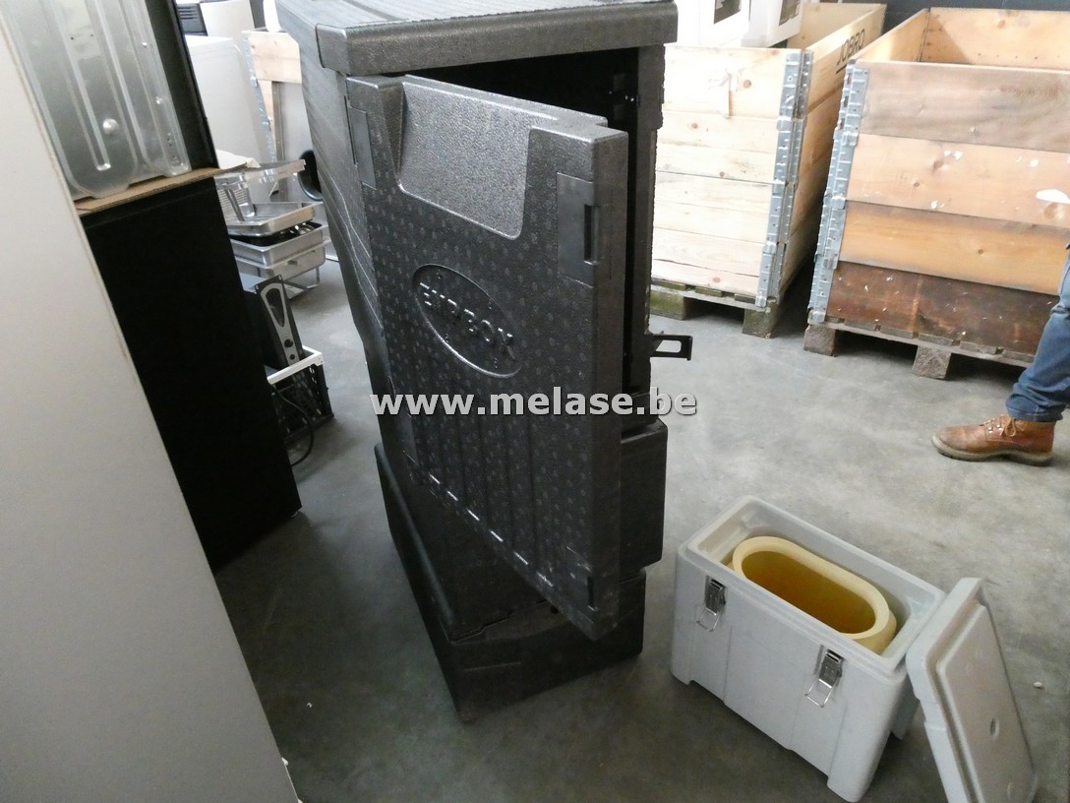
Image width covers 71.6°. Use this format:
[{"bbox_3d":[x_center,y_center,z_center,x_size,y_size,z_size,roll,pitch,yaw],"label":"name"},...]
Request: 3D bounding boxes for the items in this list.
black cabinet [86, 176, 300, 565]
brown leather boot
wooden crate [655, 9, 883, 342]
[{"bbox_3d":[-1.005,-0.030,1.696,0.515,0.879,0.535,19,38,31],"label":"black cabinet"},{"bbox_3d":[1.250,0.080,2.022,0.296,0.147,0.104,6,33,14],"label":"brown leather boot"},{"bbox_3d":[0.792,-1.013,3.045,0.800,0.934,1.200,16,37,28],"label":"wooden crate"}]

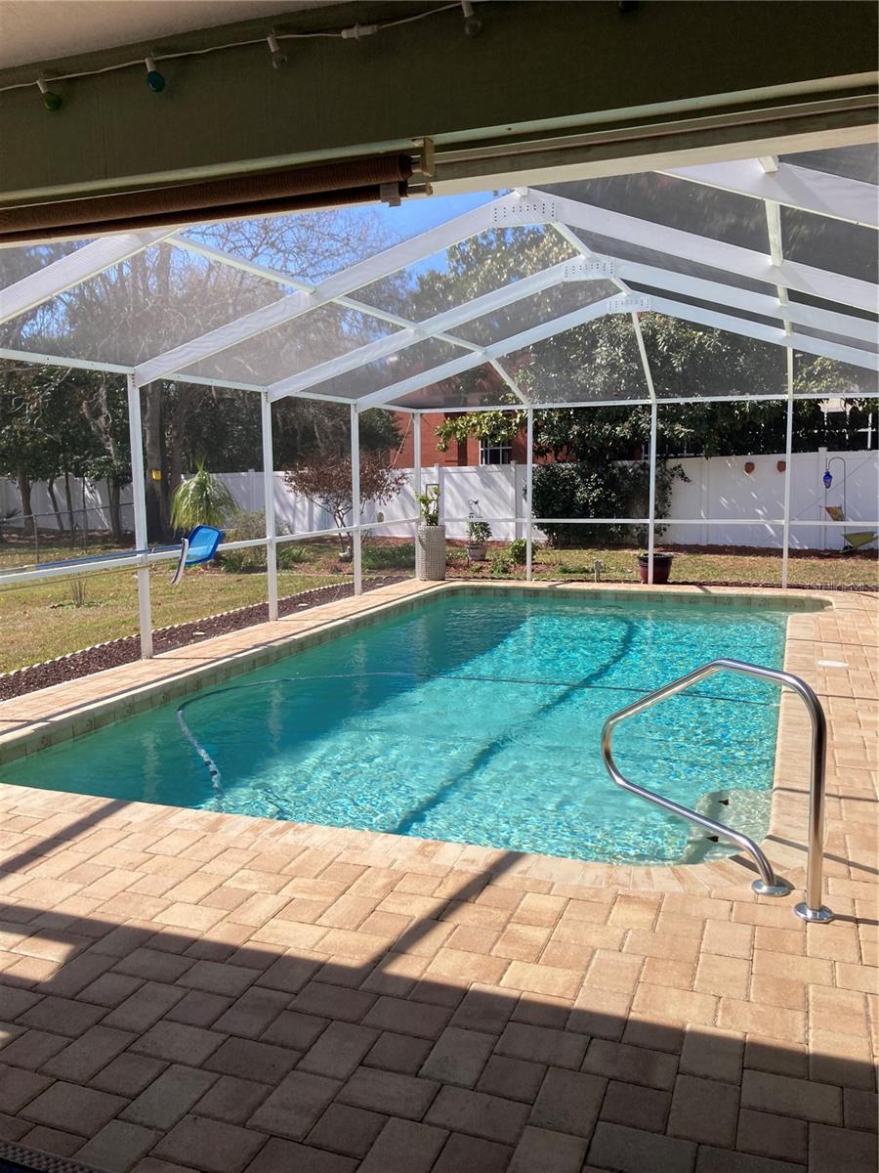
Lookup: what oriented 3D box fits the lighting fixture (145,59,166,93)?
[{"bbox_3d":[-0.614,-1.105,2.051,0.040,0.080,0.040,-16,1,22],"label":"lighting fixture"}]

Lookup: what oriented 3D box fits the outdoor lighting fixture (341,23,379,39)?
[{"bbox_3d":[-0.159,-1.099,1.880,0.078,0.027,0.025,2,7,20],"label":"outdoor lighting fixture"}]

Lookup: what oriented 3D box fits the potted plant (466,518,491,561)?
[{"bbox_3d":[0.680,-0.817,16.700,0.440,0.760,0.420,-1,7,0],"label":"potted plant"}]

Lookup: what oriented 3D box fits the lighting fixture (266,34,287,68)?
[{"bbox_3d":[-0.335,-1.096,1.947,0.040,0.080,0.040,-17,0,22],"label":"lighting fixture"}]

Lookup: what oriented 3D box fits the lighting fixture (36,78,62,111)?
[{"bbox_3d":[-0.887,-1.115,2.153,0.040,0.080,0.040,-22,-1,22],"label":"lighting fixture"}]

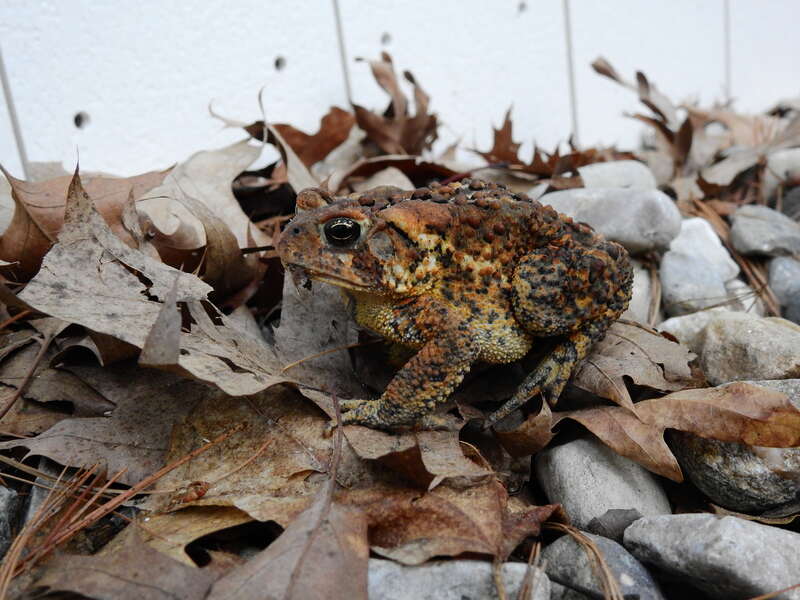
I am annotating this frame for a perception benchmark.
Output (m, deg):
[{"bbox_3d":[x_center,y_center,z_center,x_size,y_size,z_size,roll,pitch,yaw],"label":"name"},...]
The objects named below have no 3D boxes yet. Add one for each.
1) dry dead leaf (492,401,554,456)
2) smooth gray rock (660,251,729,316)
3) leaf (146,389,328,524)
[{"bbox_3d":[0.028,0.029,0.222,0.015,0.011,0.011,-9,21,0],"label":"dry dead leaf"},{"bbox_3d":[0.088,-0.005,0.297,0.021,0.018,0.020,-9,21,0],"label":"smooth gray rock"},{"bbox_3d":[-0.037,0.034,0.224,0.042,0.013,0.048,-9,21,0],"label":"leaf"}]

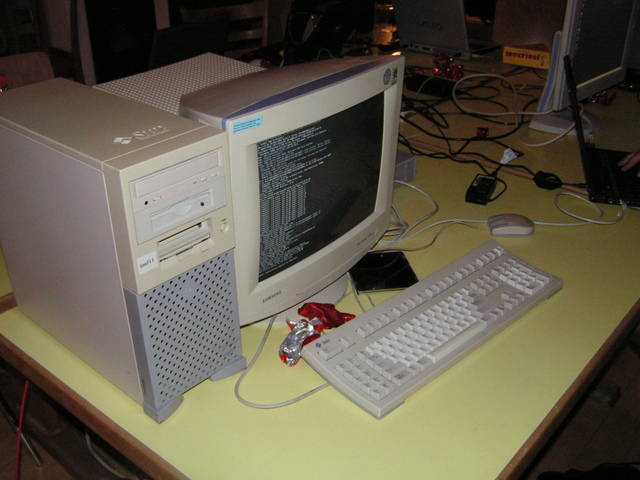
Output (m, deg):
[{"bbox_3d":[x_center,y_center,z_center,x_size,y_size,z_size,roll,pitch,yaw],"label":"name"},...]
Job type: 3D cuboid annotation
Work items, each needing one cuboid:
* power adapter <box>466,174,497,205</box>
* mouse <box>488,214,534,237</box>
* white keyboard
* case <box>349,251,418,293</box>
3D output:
[{"bbox_3d":[0.389,-0.120,1.688,0.047,0.029,0.112,12,31,22],"label":"power adapter"},{"bbox_3d":[0.414,-0.038,1.530,0.102,0.036,0.063,0,29,1],"label":"mouse"},{"bbox_3d":[0.216,0.131,1.213,0.503,0.043,0.166,-24,37,-37],"label":"white keyboard"},{"bbox_3d":[0.121,0.065,1.372,0.125,0.011,0.139,-5,29,-8],"label":"case"}]

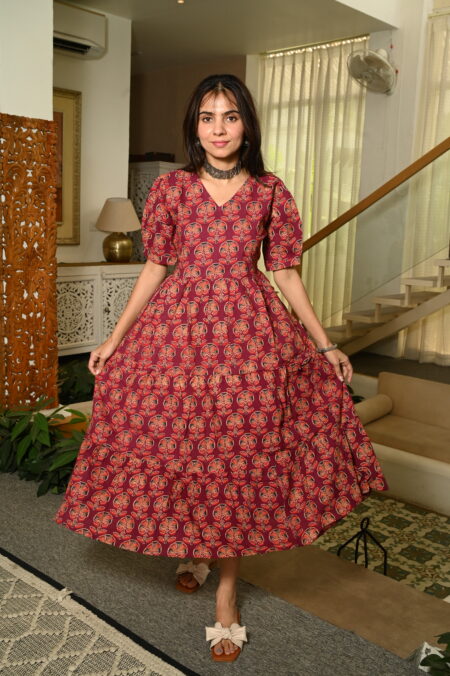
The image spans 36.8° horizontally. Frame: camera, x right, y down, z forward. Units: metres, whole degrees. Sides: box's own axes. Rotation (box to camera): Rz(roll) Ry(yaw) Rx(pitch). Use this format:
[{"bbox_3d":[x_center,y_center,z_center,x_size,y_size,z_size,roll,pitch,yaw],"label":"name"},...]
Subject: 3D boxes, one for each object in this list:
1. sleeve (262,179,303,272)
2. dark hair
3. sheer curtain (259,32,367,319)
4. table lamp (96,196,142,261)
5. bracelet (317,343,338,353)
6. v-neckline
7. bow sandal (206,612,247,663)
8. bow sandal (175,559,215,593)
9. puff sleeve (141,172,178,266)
[{"bbox_3d":[0.169,-0.331,1.972,0.120,0.265,0.160,2,9,0],"label":"sleeve"},{"bbox_3d":[-0.001,-0.590,1.893,0.235,0.300,0.210,2,9,2],"label":"dark hair"},{"bbox_3d":[0.792,-1.424,6.824,1.285,2.915,0.120,10,12,42],"label":"sheer curtain"},{"bbox_3d":[-0.871,-0.879,5.500,0.370,0.520,0.370,2,9,0],"label":"table lamp"},{"bbox_3d":[0.298,0.029,1.965,0.066,0.016,0.060,-20,-4,12],"label":"bracelet"},{"bbox_3d":[-0.006,-0.412,1.889,0.165,0.110,0.090,2,9,2],"label":"v-neckline"},{"bbox_3d":[0.012,0.826,1.960,0.110,0.080,0.250,2,9,4],"label":"bow sandal"},{"bbox_3d":[-0.086,0.769,2.301,0.110,0.085,0.250,4,9,16],"label":"bow sandal"},{"bbox_3d":[-0.187,-0.346,1.971,0.120,0.260,0.160,2,9,0],"label":"puff sleeve"}]

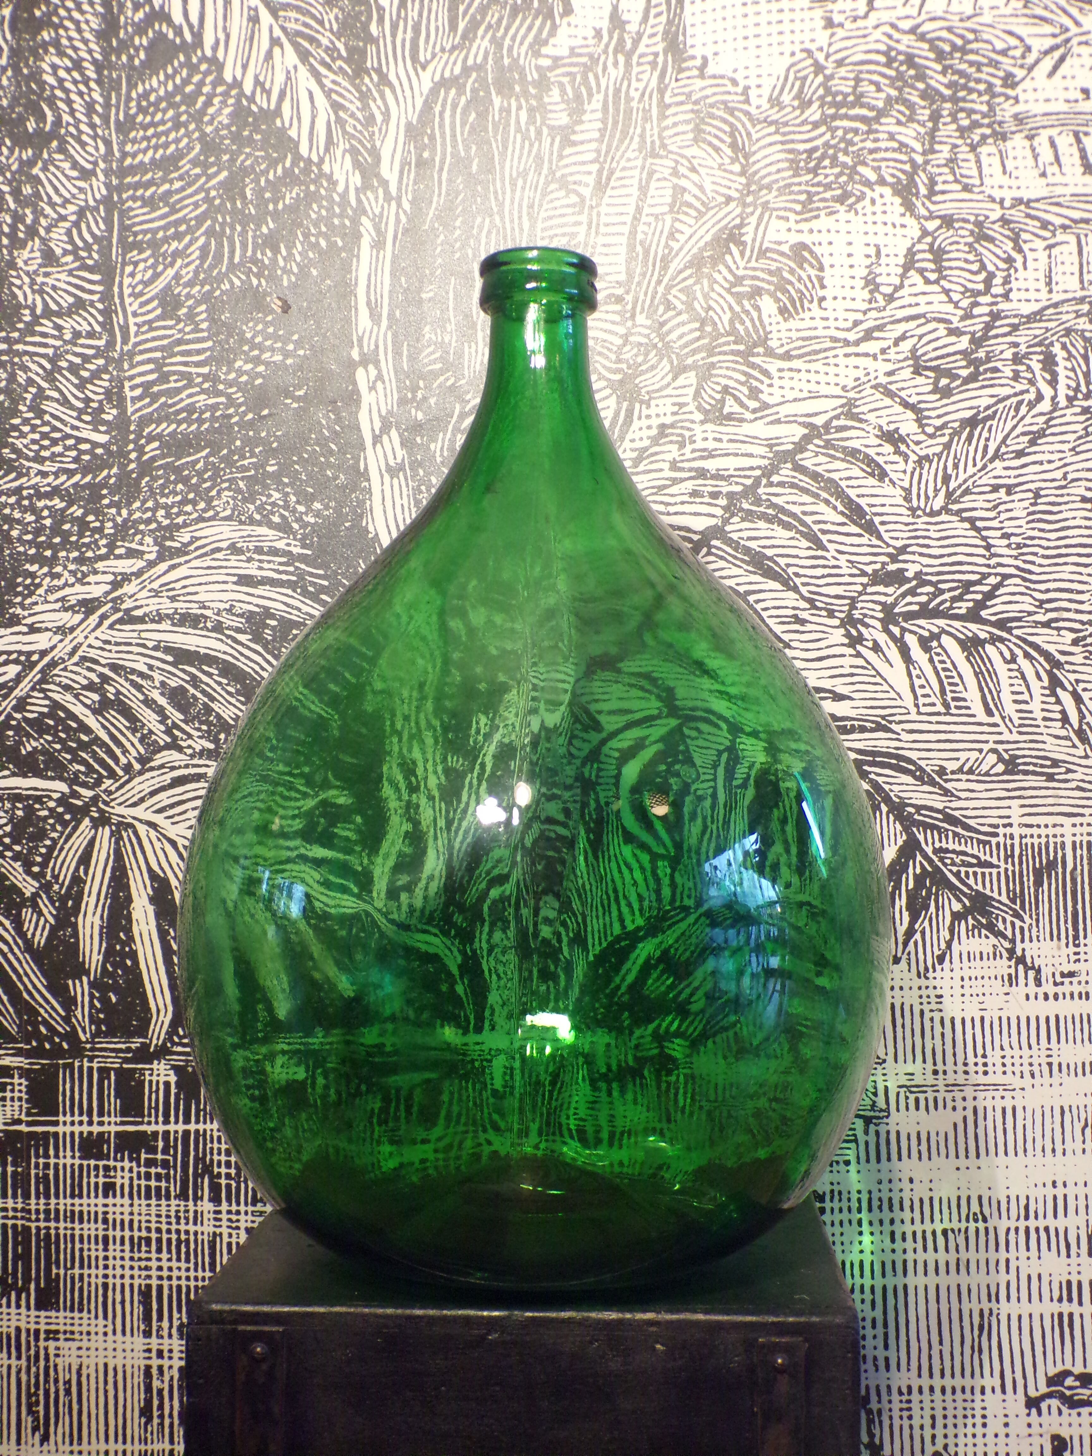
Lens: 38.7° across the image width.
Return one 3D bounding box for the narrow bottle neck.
[{"bbox_3d":[-0.004,-0.215,0.929,0.072,0.063,0.072,0,-1,0],"label":"narrow bottle neck"}]

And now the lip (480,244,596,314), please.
[{"bbox_3d":[-0.004,-0.263,0.930,0.070,0.030,0.070,0,-1,0],"label":"lip"}]

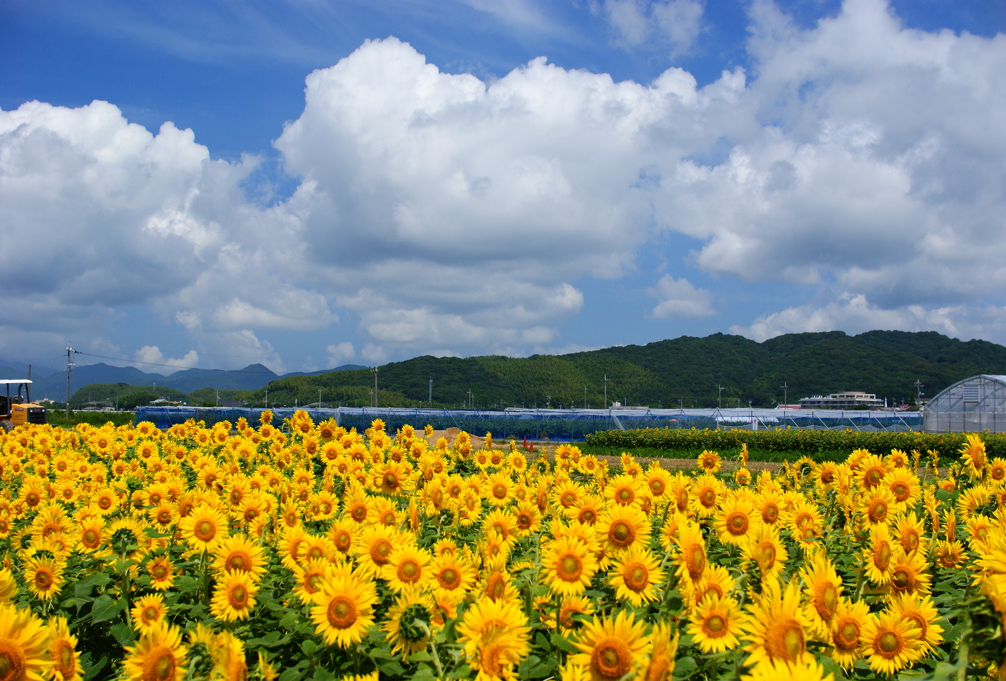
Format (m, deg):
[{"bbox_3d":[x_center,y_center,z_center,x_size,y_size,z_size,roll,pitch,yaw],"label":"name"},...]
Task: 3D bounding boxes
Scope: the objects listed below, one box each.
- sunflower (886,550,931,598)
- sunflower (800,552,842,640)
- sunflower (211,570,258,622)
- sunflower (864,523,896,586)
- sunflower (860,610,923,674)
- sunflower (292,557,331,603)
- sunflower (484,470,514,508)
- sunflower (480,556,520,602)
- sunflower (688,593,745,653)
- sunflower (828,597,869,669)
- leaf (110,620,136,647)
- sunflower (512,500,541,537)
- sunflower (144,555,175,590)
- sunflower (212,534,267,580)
[{"bbox_3d":[1.600,0.920,5.047,0.189,0.197,0.077,-2,11,35],"label":"sunflower"},{"bbox_3d":[0.819,0.661,3.300,0.075,0.220,0.180,-13,-11,41],"label":"sunflower"},{"bbox_3d":[-0.987,0.943,4.710,0.180,0.190,0.070,1,-11,-26],"label":"sunflower"},{"bbox_3d":[1.266,0.720,4.300,0.070,0.210,0.175,-9,-8,42],"label":"sunflower"},{"bbox_3d":[1.156,0.898,3.814,0.185,0.194,0.076,-1,2,12],"label":"sunflower"},{"bbox_3d":[-0.737,0.942,5.000,0.185,0.180,0.070,1,-13,-28],"label":"sunflower"},{"bbox_3d":[-0.028,0.935,7.995,0.194,0.225,0.084,0,2,-5],"label":"sunflower"},{"bbox_3d":[-0.016,0.870,4.600,0.185,0.190,0.070,3,-4,-42],"label":"sunflower"},{"bbox_3d":[0.687,0.908,4.116,0.187,0.193,0.076,0,2,6],"label":"sunflower"},{"bbox_3d":[0.997,0.845,3.700,0.185,0.205,0.075,1,-3,-10],"label":"sunflower"},{"bbox_3d":[-1.439,1.111,4.850,0.110,0.105,0.060,1,-3,-10],"label":"leaf"},{"bbox_3d":[0.132,1.003,7.210,0.180,0.190,0.070,0,-10,-2],"label":"sunflower"},{"bbox_3d":[-1.426,0.963,5.310,0.130,0.150,0.060,1,-12,-21],"label":"sunflower"},{"bbox_3d":[-1.012,0.848,4.910,0.215,0.215,0.075,1,-16,-15],"label":"sunflower"}]

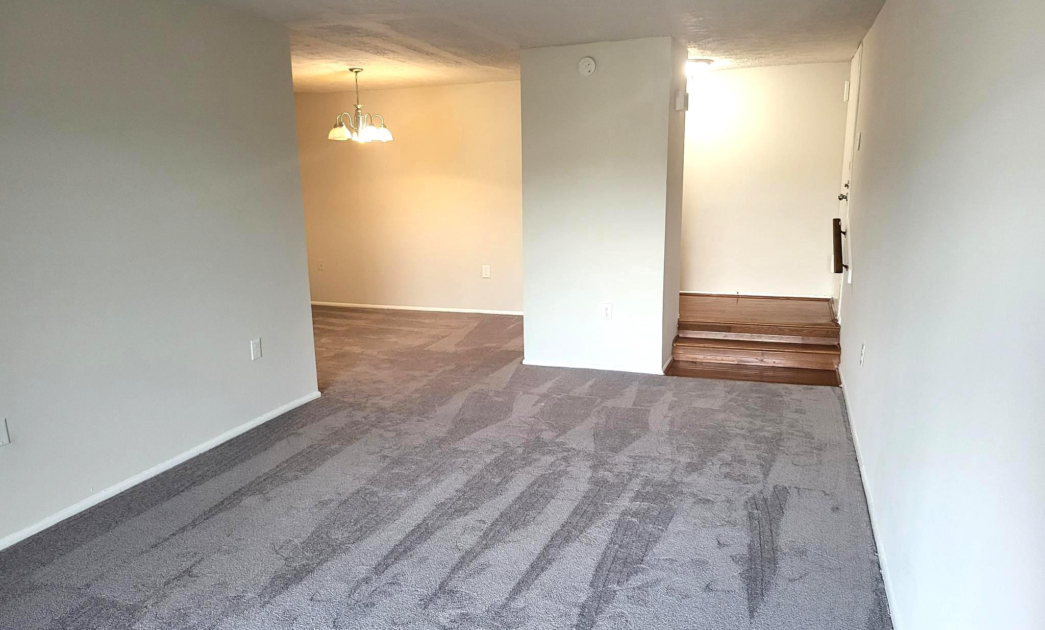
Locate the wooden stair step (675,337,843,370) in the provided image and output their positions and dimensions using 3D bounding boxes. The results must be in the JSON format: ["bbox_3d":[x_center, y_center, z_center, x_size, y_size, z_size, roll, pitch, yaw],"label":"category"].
[{"bbox_3d":[1.884,0.306,5.907,1.260,0.135,0.310,3,12,20],"label":"wooden stair step"}]

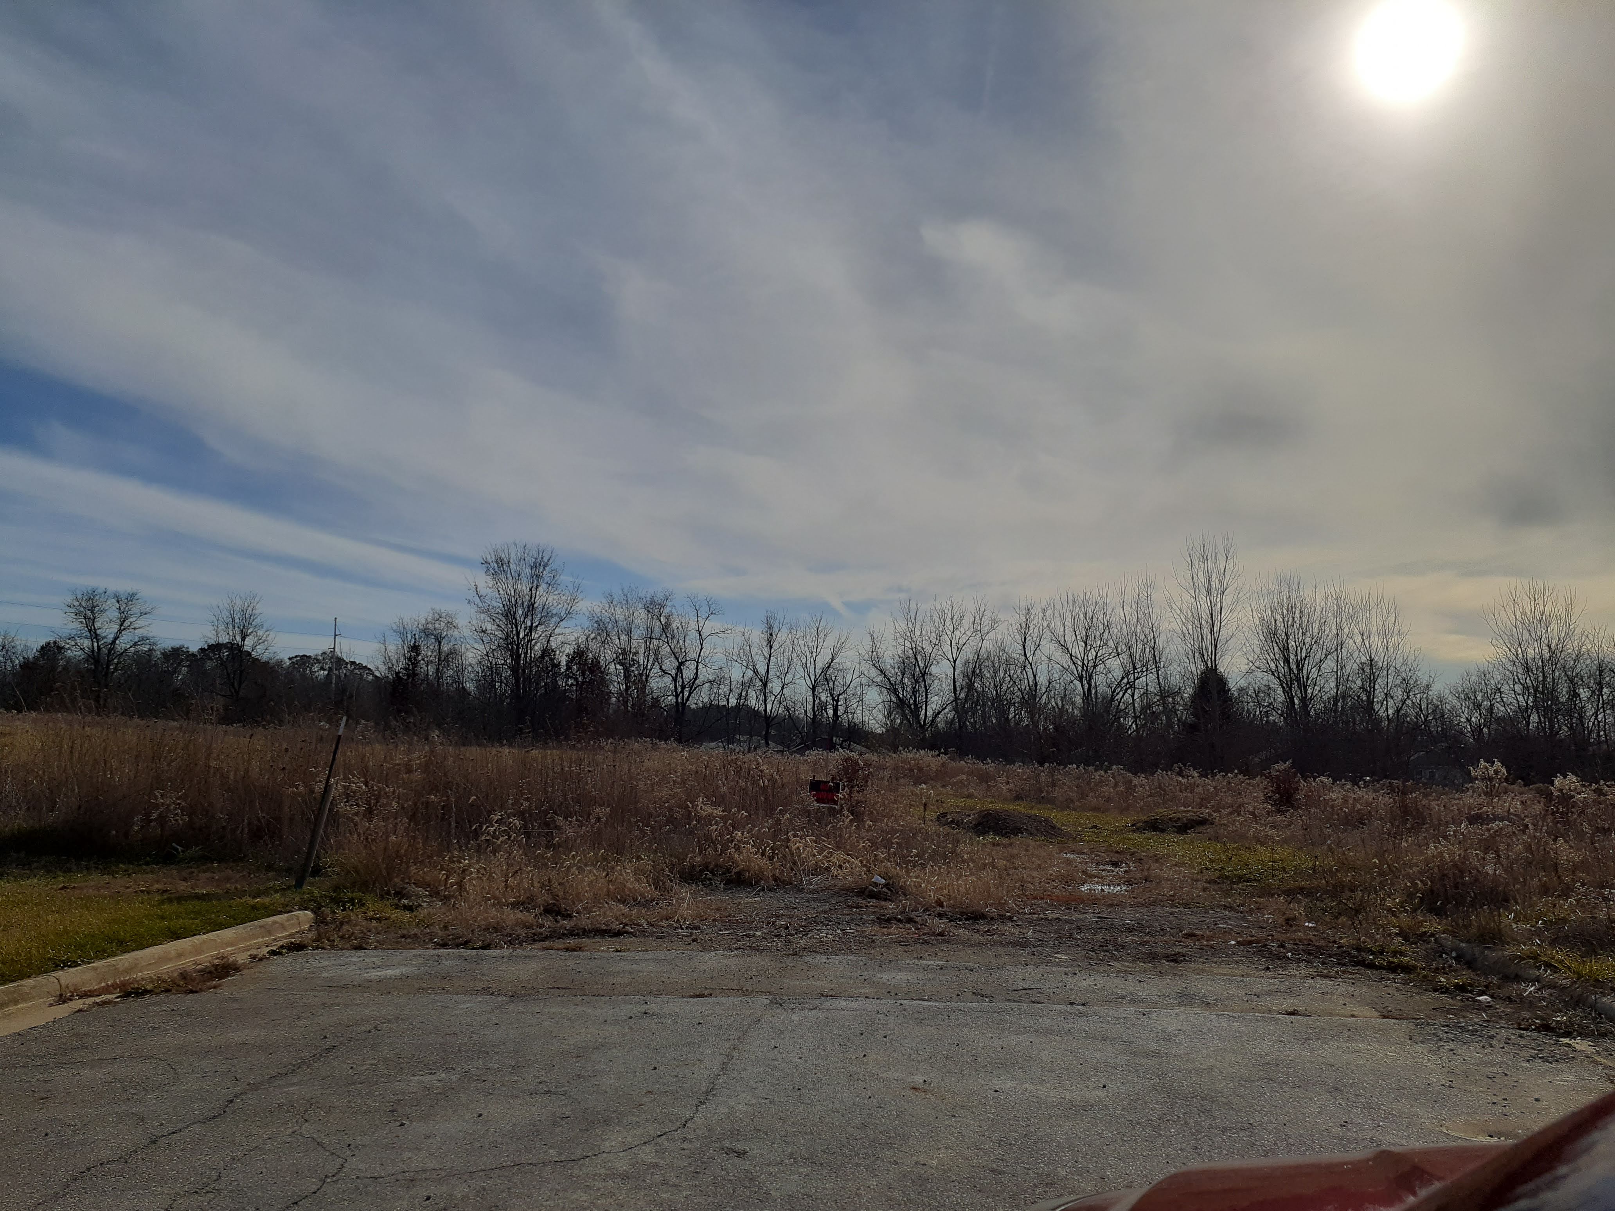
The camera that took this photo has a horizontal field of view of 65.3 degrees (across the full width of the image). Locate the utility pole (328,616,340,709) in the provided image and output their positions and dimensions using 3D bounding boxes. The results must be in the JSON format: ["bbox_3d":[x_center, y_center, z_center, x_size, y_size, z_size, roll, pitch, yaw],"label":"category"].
[{"bbox_3d":[-52.654,6.310,140.000,0.900,10.748,0.450,0,-6,0],"label":"utility pole"}]

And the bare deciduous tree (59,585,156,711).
[{"bbox_3d":[-50.030,3.110,90.000,6.941,8.834,6.594,0,-6,0],"label":"bare deciduous tree"}]

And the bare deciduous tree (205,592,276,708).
[{"bbox_3d":[-44.122,3.583,98.000,5.497,9.227,5.222,0,-6,0],"label":"bare deciduous tree"}]

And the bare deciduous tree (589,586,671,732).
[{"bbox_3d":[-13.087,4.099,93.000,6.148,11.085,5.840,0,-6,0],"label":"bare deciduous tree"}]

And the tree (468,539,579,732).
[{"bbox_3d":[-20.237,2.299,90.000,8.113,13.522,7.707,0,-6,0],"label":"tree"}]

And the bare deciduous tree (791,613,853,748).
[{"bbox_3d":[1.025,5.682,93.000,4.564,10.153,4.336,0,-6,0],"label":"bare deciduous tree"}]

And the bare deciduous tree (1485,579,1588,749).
[{"bbox_3d":[53.840,4.471,93.000,7.545,12.761,7.168,0,-6,0],"label":"bare deciduous tree"}]

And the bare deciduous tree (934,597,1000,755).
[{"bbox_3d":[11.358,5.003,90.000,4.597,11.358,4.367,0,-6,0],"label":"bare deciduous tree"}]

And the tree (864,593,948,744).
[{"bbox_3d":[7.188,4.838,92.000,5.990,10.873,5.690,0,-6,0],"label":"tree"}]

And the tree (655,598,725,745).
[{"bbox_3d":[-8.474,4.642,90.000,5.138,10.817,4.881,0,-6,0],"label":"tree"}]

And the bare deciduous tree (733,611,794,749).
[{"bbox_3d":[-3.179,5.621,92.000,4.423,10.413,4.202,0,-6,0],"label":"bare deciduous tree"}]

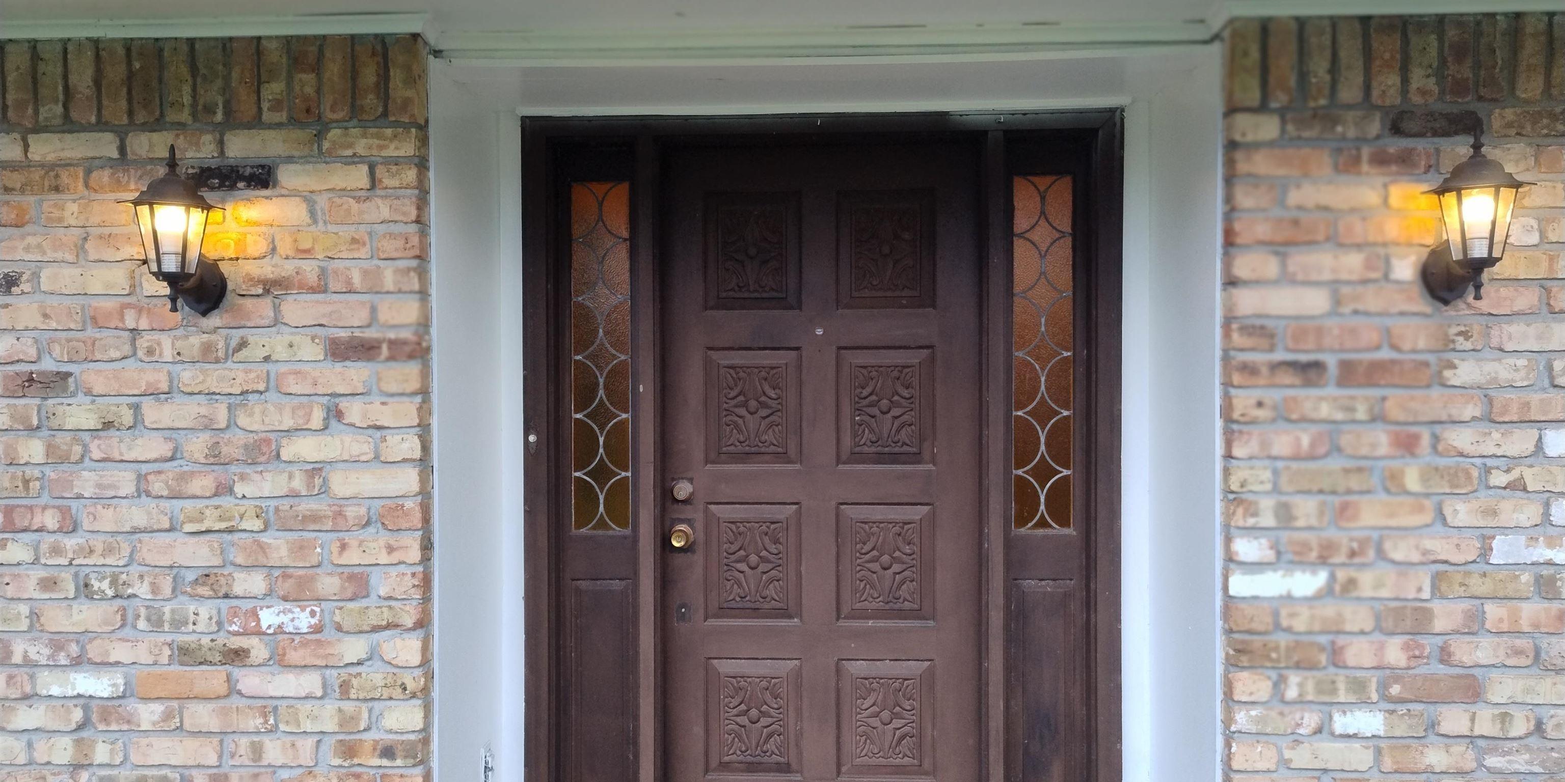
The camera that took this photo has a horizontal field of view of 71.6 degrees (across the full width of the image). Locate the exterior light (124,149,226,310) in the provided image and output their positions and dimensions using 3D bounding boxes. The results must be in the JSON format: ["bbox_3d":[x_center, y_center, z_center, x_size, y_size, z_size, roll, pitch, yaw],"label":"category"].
[{"bbox_3d":[-1.327,-0.353,2.371,0.190,0.370,0.220,0,1,2],"label":"exterior light"}]

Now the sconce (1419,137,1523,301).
[{"bbox_3d":[1.450,-0.371,2.266,0.190,0.370,0.220,0,1,2],"label":"sconce"}]

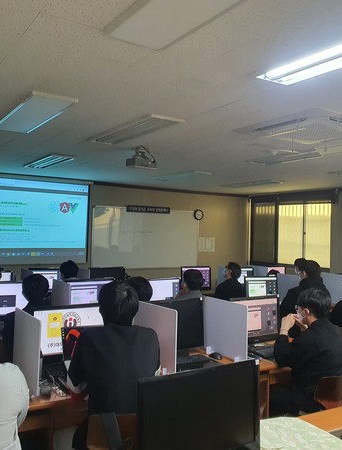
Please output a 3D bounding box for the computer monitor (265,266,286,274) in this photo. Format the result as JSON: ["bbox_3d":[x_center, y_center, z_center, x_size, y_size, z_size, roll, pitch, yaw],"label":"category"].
[{"bbox_3d":[1.711,0.902,7.519,0.540,0.410,0.200,2,-1,-33],"label":"computer monitor"}]

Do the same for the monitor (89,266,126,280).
[{"bbox_3d":[-0.807,0.742,5.642,0.515,0.420,0.190,2,-1,-32],"label":"monitor"}]

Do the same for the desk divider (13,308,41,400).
[{"bbox_3d":[-0.819,0.702,2.565,0.020,0.390,0.445,2,-1,-34],"label":"desk divider"}]

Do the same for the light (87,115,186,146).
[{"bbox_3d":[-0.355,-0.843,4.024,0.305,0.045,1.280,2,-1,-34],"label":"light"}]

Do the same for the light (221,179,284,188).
[{"bbox_3d":[1.412,-0.690,7.772,0.310,0.050,1.240,2,-1,-32],"label":"light"}]

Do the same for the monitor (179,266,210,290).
[{"bbox_3d":[0.295,0.793,6.360,0.510,0.395,0.190,2,-1,-26],"label":"monitor"}]

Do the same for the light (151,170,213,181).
[{"bbox_3d":[0.141,-0.740,6.957,0.300,0.050,1.240,2,-1,-32],"label":"light"}]

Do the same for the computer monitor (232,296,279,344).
[{"bbox_3d":[0.620,0.756,3.460,0.510,0.395,0.190,2,-1,-30],"label":"computer monitor"}]

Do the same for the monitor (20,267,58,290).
[{"bbox_3d":[-1.499,0.737,5.558,0.510,0.395,0.190,2,-1,-30],"label":"monitor"}]

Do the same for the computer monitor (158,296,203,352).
[{"bbox_3d":[0.013,0.747,3.302,0.515,0.420,0.190,2,-1,-32],"label":"computer monitor"}]

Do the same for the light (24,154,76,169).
[{"bbox_3d":[-1.594,-0.808,5.830,0.300,0.050,1.240,2,-1,-32],"label":"light"}]

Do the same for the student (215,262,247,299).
[{"bbox_3d":[0.683,1.066,5.778,0.500,1.270,0.720,2,-1,-40],"label":"student"}]

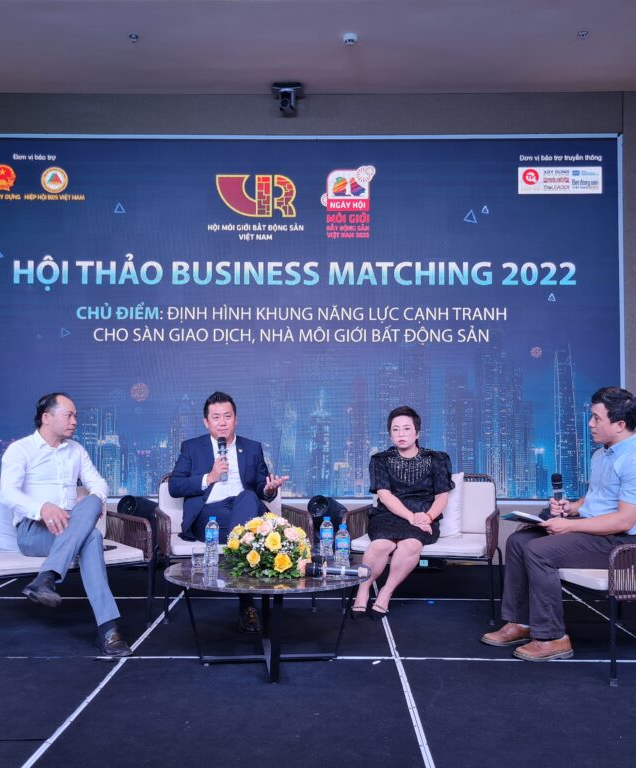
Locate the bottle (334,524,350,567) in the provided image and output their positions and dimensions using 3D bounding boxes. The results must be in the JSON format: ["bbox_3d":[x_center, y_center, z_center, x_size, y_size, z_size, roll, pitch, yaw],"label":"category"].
[{"bbox_3d":[0.105,0.699,3.235,0.062,0.218,0.062,0,-3,1],"label":"bottle"}]

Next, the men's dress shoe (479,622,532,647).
[{"bbox_3d":[0.924,1.194,3.719,0.285,0.104,0.105,1,-4,-17],"label":"men's dress shoe"}]

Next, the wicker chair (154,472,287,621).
[{"bbox_3d":[-0.505,0.911,4.509,0.867,0.755,0.653,1,-4,-18],"label":"wicker chair"}]

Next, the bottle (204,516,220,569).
[{"bbox_3d":[-0.476,0.713,3.478,0.063,0.222,0.063,0,-3,1],"label":"bottle"}]

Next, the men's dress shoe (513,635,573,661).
[{"bbox_3d":[1.015,1.183,3.471,0.272,0.100,0.102,1,-4,-13],"label":"men's dress shoe"}]

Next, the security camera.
[{"bbox_3d":[-0.232,-2.144,5.826,0.205,0.205,0.180,0,-3,7],"label":"security camera"}]

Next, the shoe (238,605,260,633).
[{"bbox_3d":[-0.349,1.206,4.005,0.105,0.106,0.280,1,-3,-13],"label":"shoe"}]

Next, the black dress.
[{"bbox_3d":[0.521,0.636,4.472,0.490,0.530,0.500,-1,-4,18],"label":"black dress"}]

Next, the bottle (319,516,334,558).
[{"bbox_3d":[0.042,0.714,3.493,0.062,0.218,0.062,0,-3,1],"label":"bottle"}]

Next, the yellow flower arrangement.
[{"bbox_3d":[-0.220,0.694,3.407,0.385,0.250,0.360,0,-3,1],"label":"yellow flower arrangement"}]

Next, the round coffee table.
[{"bbox_3d":[-0.219,1.021,3.392,0.895,0.405,0.895,0,-3,0],"label":"round coffee table"}]

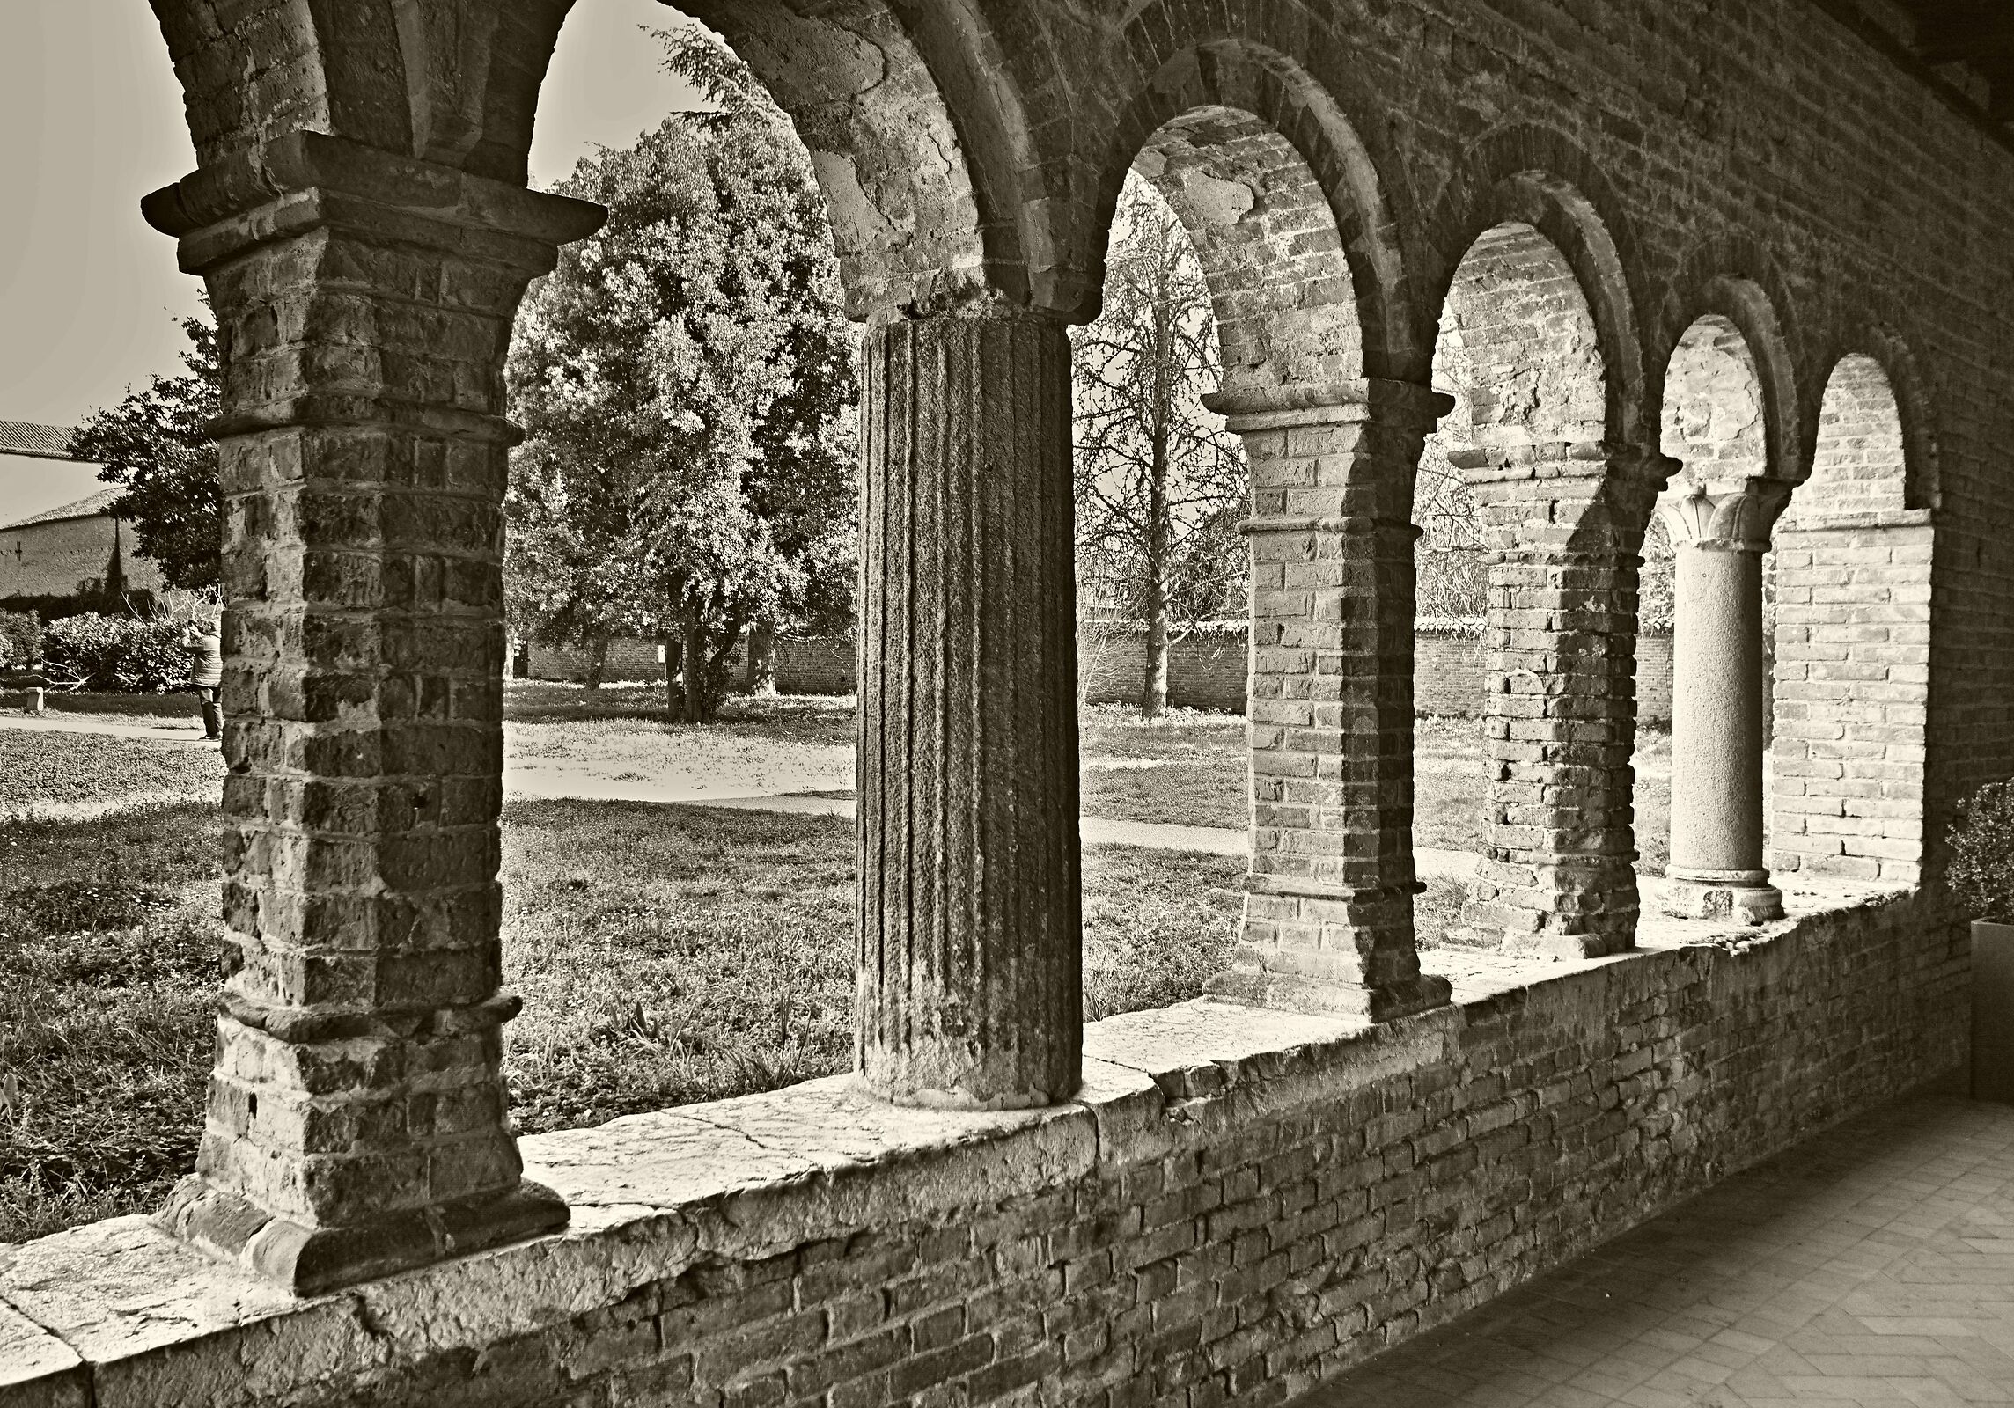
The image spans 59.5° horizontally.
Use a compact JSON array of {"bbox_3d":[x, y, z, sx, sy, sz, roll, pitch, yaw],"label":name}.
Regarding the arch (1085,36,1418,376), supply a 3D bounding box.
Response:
[{"bbox_3d":[0.417,-1.052,3.863,0.419,0.624,1.224,1,1,43],"label":"arch"}]

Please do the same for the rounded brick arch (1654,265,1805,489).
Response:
[{"bbox_3d":[2.146,-1.103,5.818,0.502,0.697,1.312,1,1,44],"label":"rounded brick arch"}]

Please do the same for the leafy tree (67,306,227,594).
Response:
[{"bbox_3d":[-18.457,-5.002,41.910,7.200,10.163,7.000,0,1,-24],"label":"leafy tree"}]

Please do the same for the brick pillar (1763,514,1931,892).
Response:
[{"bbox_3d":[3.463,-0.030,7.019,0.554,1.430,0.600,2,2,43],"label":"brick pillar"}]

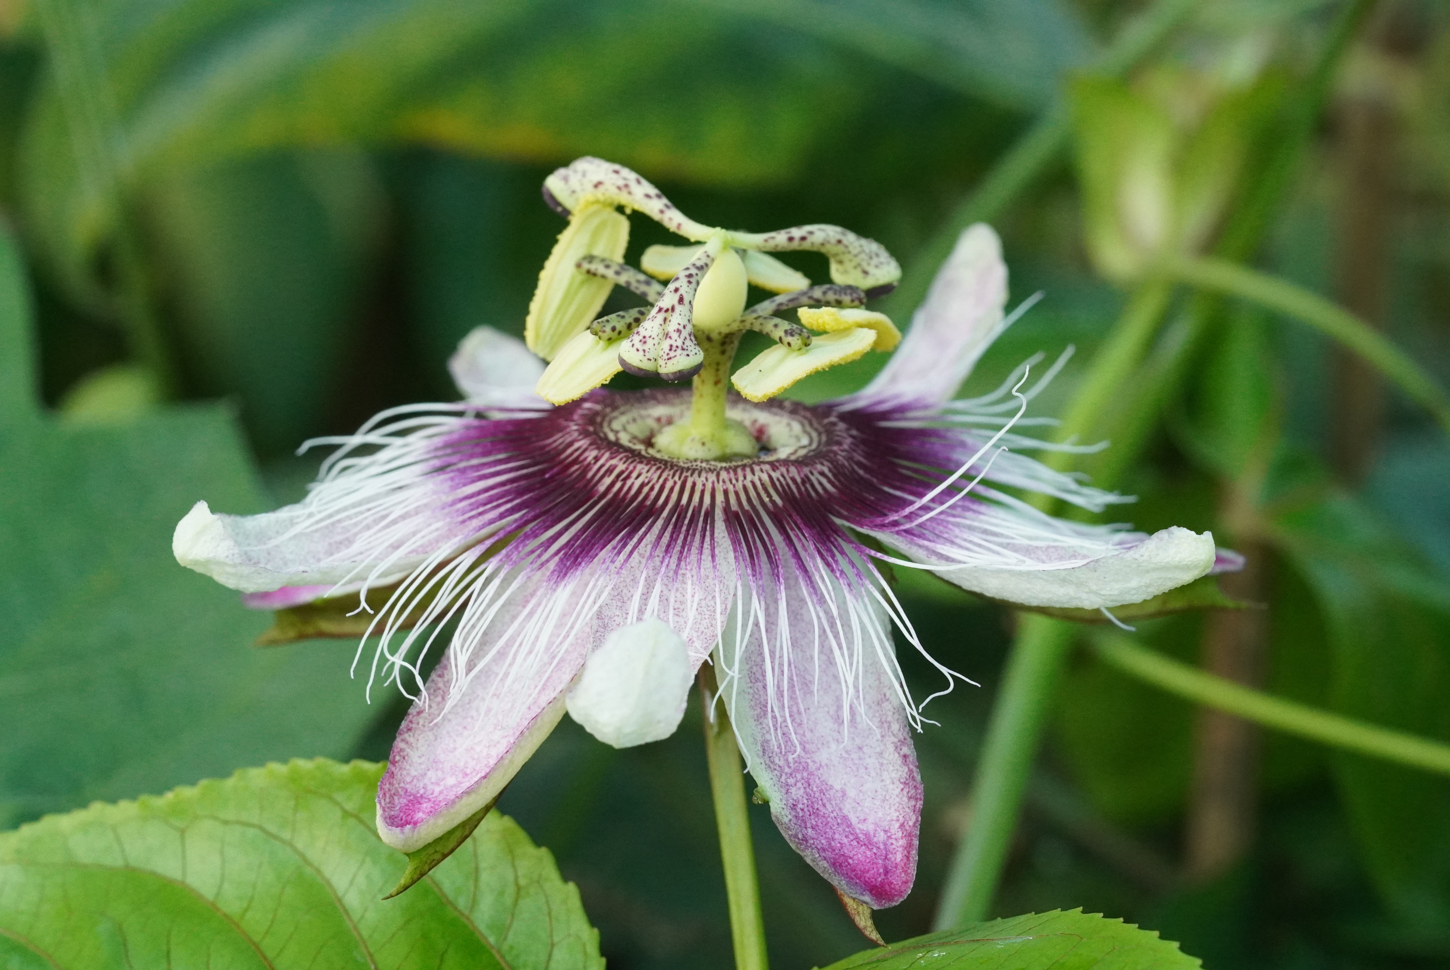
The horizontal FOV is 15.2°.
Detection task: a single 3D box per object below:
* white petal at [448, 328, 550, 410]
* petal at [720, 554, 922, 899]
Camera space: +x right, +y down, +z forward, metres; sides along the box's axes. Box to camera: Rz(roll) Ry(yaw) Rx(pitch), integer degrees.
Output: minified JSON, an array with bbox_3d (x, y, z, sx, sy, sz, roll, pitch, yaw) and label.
[{"bbox_3d":[-0.014,-0.008,0.394,0.011,0.005,0.019,-9,23,-39],"label":"white petal"},{"bbox_3d":[0.007,0.015,0.367,0.014,0.028,0.005,-7,-22,-24],"label":"petal"}]

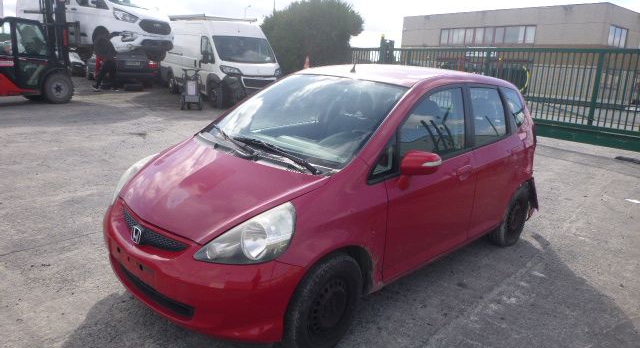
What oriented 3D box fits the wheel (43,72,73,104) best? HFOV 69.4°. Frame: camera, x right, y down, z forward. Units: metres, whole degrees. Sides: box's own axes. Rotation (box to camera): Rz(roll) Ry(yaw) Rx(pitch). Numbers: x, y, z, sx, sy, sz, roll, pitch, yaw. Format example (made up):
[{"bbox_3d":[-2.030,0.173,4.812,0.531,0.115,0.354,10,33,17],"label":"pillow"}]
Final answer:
[{"bbox_3d":[-7.176,-2.289,12.575,0.260,0.800,0.800,12,17,31],"label":"wheel"}]

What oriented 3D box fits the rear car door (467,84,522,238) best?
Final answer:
[{"bbox_3d":[1.369,-0.127,3.777,0.260,1.150,0.850,16,19,42],"label":"rear car door"}]

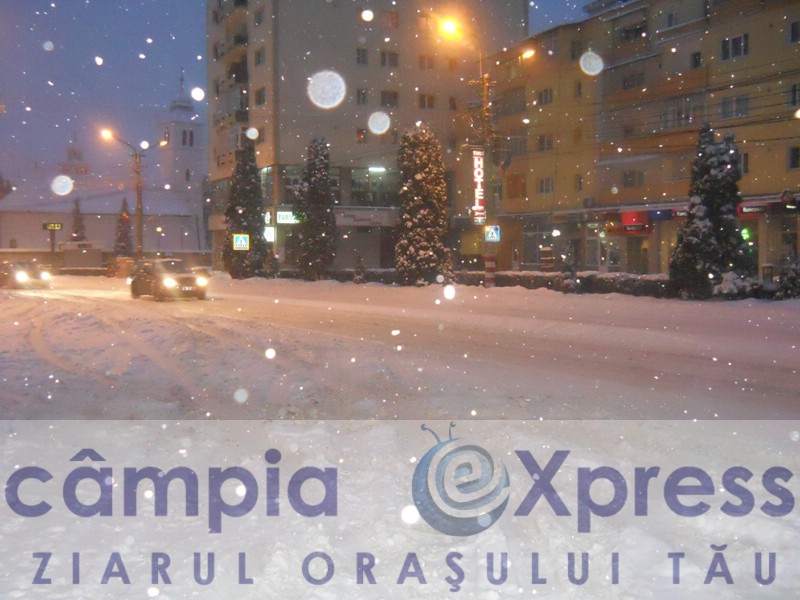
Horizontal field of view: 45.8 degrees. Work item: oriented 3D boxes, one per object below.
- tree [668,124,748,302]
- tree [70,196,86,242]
[{"bbox_3d":[10.779,-3.030,33.000,2.770,6.030,2.770,0,3,0],"label":"tree"},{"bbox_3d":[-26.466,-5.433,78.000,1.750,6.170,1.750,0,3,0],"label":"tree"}]

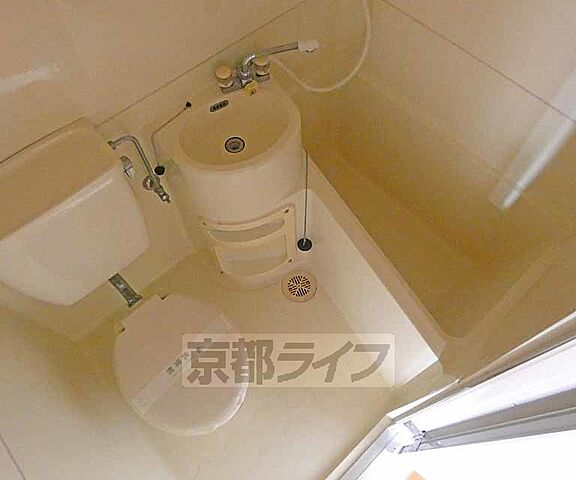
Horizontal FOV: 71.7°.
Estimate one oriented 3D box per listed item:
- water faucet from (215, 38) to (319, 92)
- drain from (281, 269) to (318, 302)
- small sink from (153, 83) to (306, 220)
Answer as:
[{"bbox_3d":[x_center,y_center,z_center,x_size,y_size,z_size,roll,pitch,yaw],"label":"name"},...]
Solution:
[{"bbox_3d":[-0.050,-0.531,1.222,0.305,0.100,0.090,-20,62,-8],"label":"water faucet"},{"bbox_3d":[0.050,0.198,1.716,0.152,0.012,0.152,-1,61,2],"label":"drain"},{"bbox_3d":[-0.169,-0.275,1.279,0.427,0.250,0.347,-26,63,-11],"label":"small sink"}]

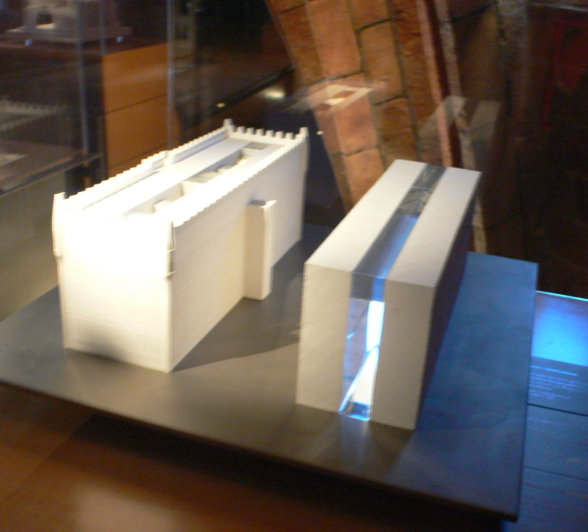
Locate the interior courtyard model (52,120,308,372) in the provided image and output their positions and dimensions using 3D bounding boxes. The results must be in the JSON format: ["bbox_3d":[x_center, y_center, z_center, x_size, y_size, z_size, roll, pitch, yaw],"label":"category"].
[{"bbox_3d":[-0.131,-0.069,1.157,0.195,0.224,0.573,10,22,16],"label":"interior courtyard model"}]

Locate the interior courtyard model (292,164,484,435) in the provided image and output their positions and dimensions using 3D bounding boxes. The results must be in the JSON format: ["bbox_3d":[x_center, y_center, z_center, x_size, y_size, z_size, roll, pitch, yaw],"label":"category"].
[{"bbox_3d":[0.170,-0.001,1.088,0.150,0.186,0.586,10,22,16],"label":"interior courtyard model"}]

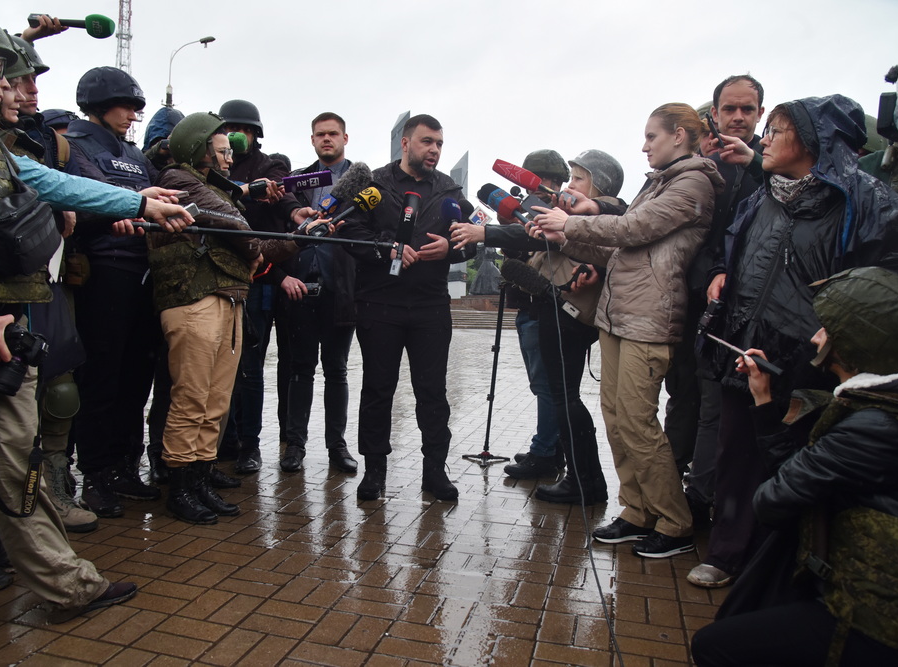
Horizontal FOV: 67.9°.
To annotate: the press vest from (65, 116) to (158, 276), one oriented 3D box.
[{"bbox_3d":[-1.422,-0.584,2.800,0.310,0.620,0.440,4,4,27],"label":"press vest"}]

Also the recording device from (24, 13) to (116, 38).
[{"bbox_3d":[-1.419,-1.155,2.500,0.310,0.075,0.075,1,3,-13],"label":"recording device"}]

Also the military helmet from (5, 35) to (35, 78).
[{"bbox_3d":[-1.499,-0.924,2.170,0.270,0.185,0.240,-11,9,-28],"label":"military helmet"}]

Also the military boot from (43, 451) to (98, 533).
[{"bbox_3d":[-1.495,0.619,2.591,0.300,0.250,0.115,3,3,22],"label":"military boot"}]

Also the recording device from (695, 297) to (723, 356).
[{"bbox_3d":[0.918,-0.035,2.350,0.090,0.130,0.110,30,-7,-38],"label":"recording device"}]

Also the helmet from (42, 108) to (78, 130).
[{"bbox_3d":[-1.949,-1.070,3.380,0.270,0.170,0.240,7,3,-3],"label":"helmet"}]

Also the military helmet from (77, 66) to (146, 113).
[{"bbox_3d":[-1.411,-1.009,2.780,0.285,0.185,0.240,12,4,2],"label":"military helmet"}]

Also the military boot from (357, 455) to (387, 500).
[{"bbox_3d":[-0.350,0.625,3.130,0.110,0.240,0.300,3,4,12],"label":"military boot"}]

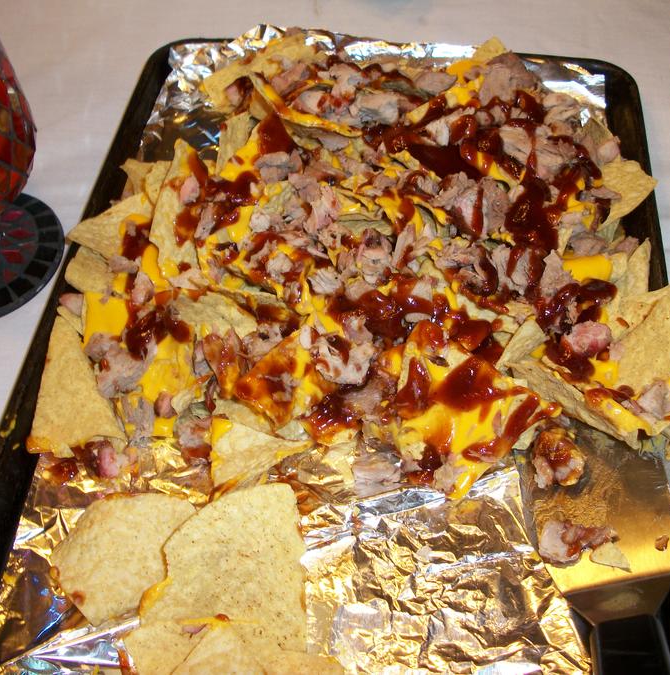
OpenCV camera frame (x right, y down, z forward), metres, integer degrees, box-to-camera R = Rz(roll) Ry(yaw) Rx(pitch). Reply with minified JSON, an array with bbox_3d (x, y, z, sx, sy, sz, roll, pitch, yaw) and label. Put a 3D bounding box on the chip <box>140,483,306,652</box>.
[{"bbox_3d":[-0.052,0.105,0.402,0.071,0.012,0.084,-6,53,-3],"label":"chip"}]

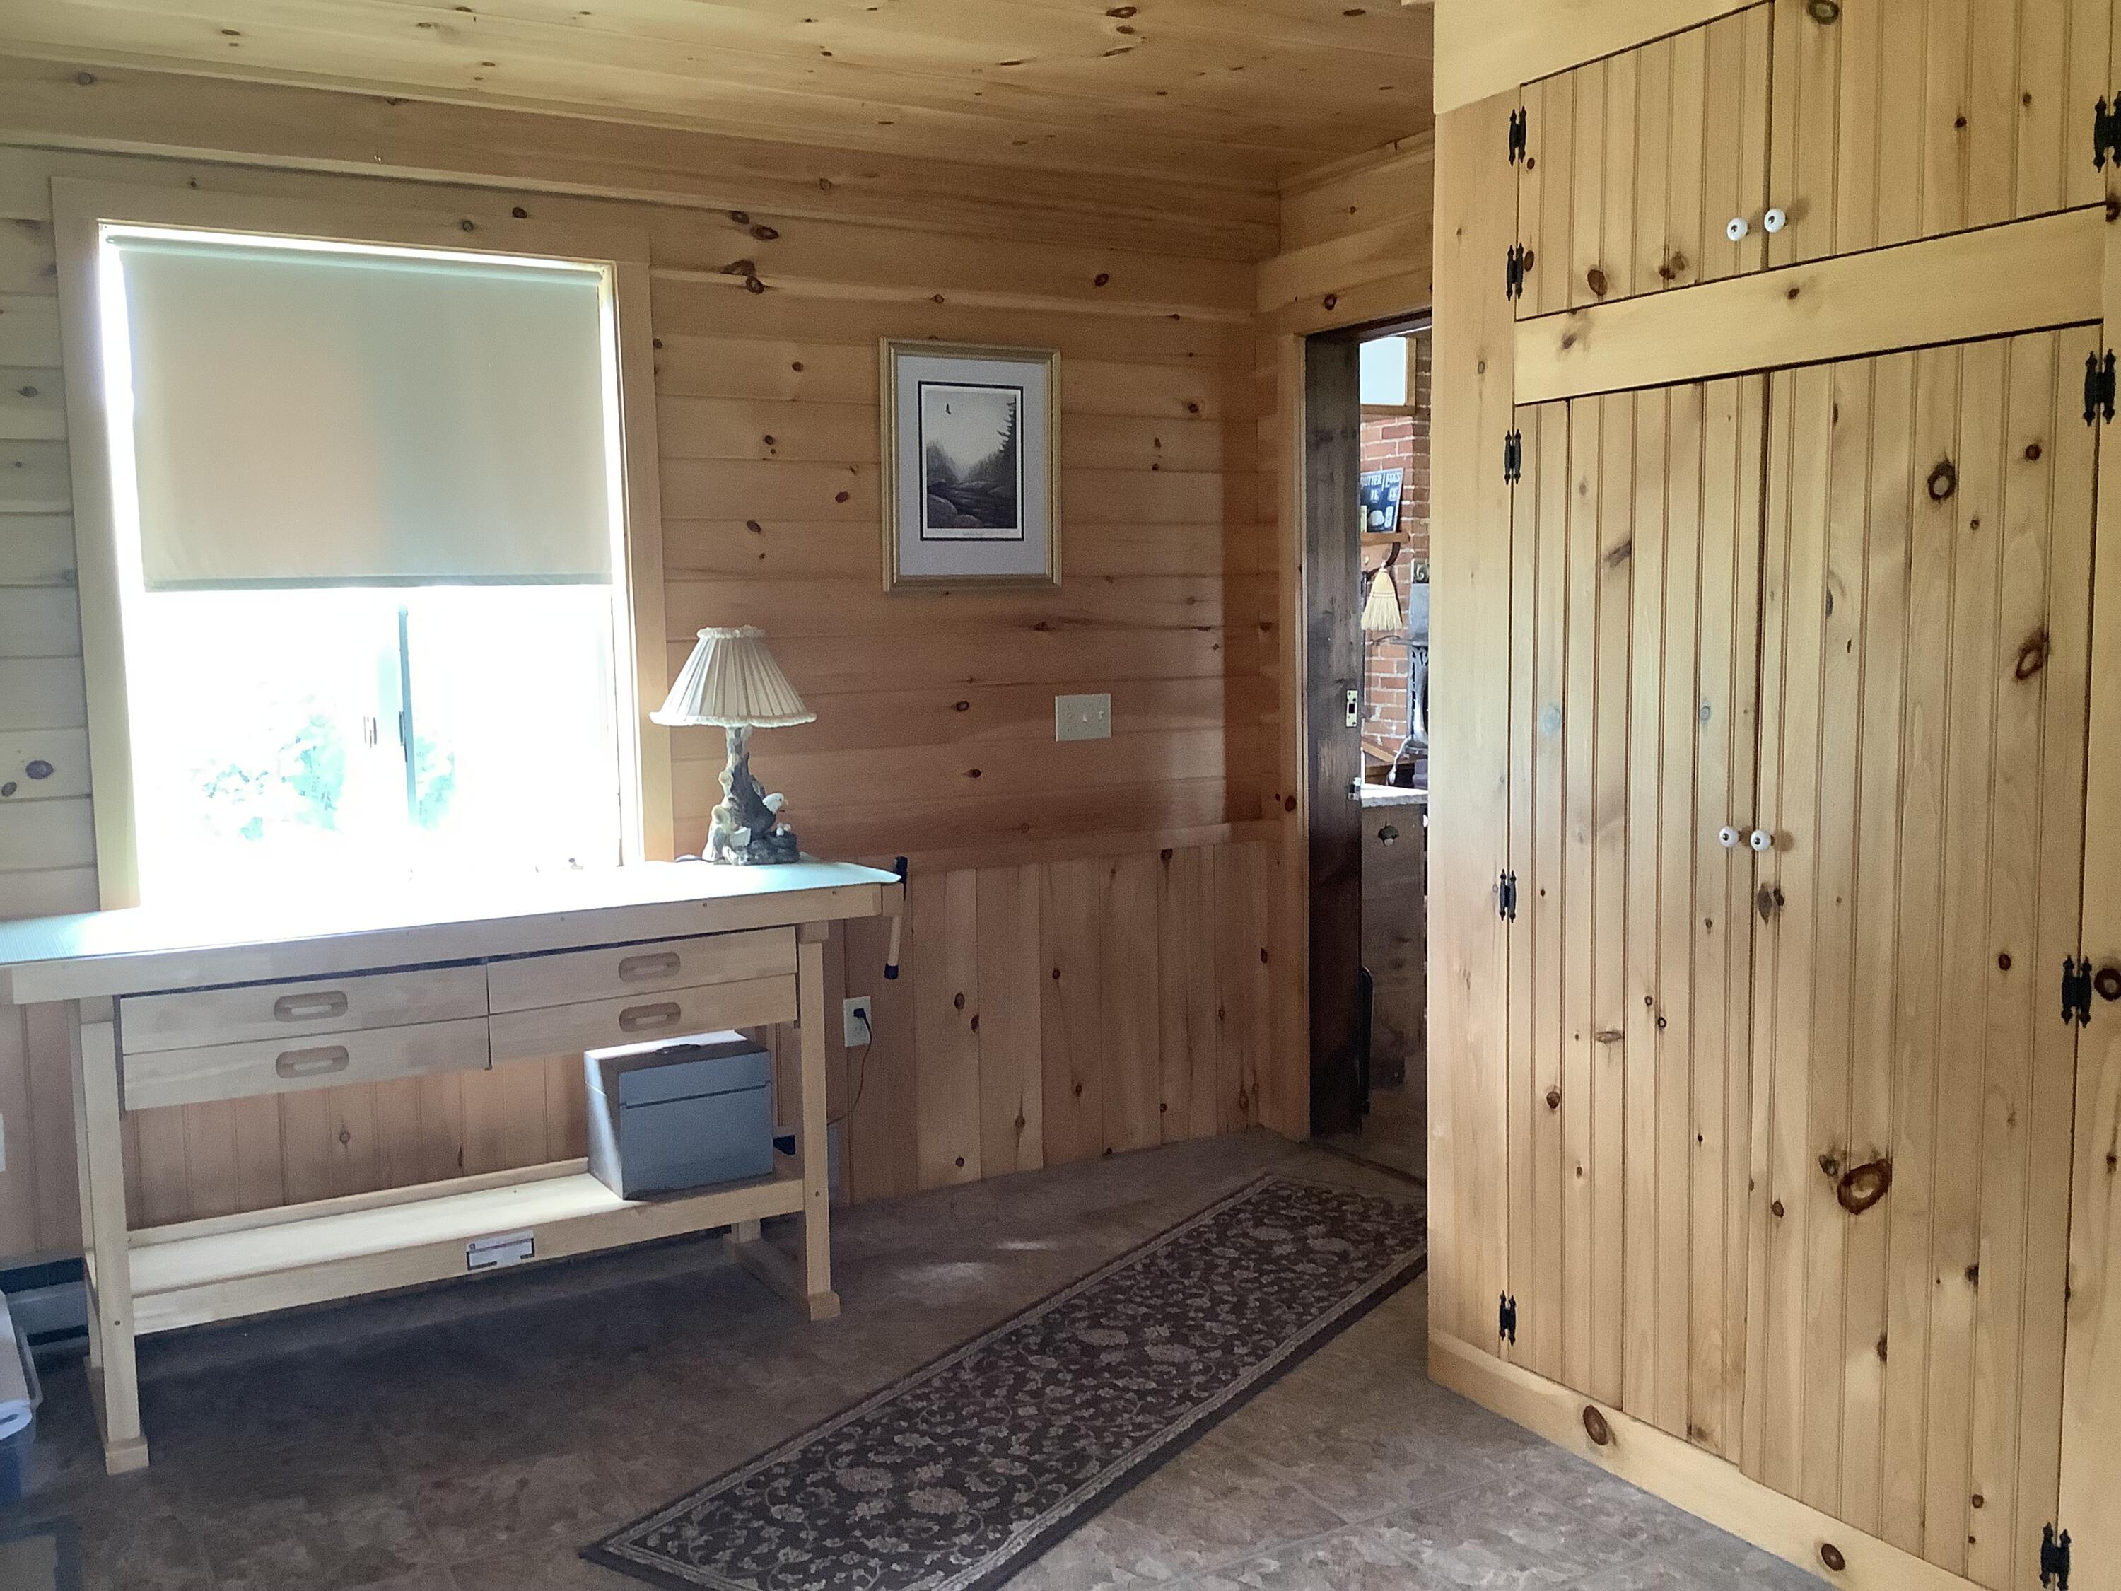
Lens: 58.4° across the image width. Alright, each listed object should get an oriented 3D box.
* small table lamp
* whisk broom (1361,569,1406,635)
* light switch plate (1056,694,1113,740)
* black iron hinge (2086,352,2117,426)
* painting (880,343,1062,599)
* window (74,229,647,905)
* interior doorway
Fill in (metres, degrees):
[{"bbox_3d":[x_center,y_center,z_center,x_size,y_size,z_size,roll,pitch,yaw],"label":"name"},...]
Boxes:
[{"bbox_3d":[-0.701,-0.107,4.098,0.345,0.512,0.345,-4,6,-30],"label":"small table lamp"},{"bbox_3d":[1.400,-0.855,8.270,0.060,0.280,0.220,-4,6,-30],"label":"whisk broom"},{"bbox_3d":[0.060,-0.198,4.809,0.162,0.114,0.012,-4,6,-30],"label":"light switch plate"},{"bbox_3d":[1.242,-0.486,2.269,0.010,0.087,0.037,-4,6,-30],"label":"black iron hinge"},{"bbox_3d":[-0.213,-0.793,4.588,0.468,0.582,0.025,-4,6,-30],"label":"painting"},{"bbox_3d":[-1.409,-0.463,3.979,1.015,1.344,0.120,-4,6,-30],"label":"window"},{"bbox_3d":[0.909,-0.096,4.582,0.160,2.079,0.800,-4,6,-30],"label":"interior doorway"}]

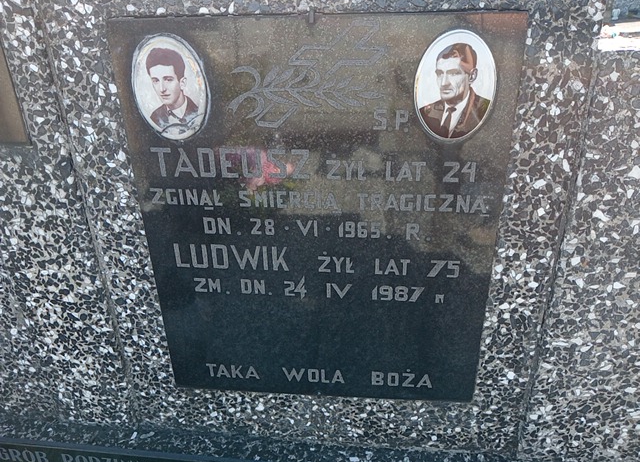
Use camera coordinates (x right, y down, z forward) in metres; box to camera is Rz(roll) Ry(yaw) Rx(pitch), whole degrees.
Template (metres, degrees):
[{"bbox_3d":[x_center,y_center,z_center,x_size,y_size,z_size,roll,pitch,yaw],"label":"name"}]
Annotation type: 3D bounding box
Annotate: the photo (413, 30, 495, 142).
[{"bbox_3d":[0.150,-0.157,0.569,0.089,0.120,0.012,1,26,5],"label":"photo"}]

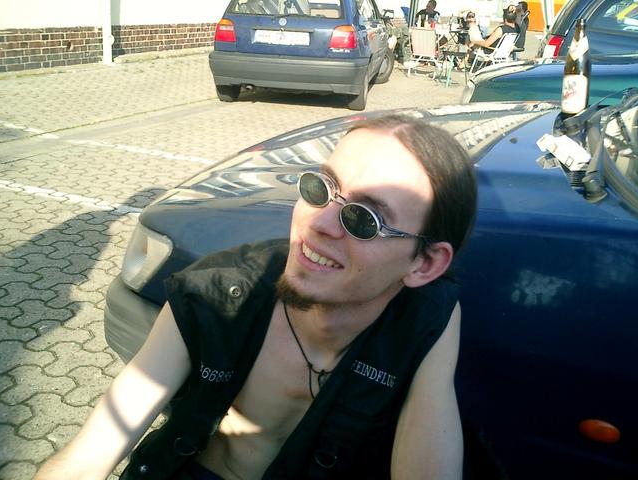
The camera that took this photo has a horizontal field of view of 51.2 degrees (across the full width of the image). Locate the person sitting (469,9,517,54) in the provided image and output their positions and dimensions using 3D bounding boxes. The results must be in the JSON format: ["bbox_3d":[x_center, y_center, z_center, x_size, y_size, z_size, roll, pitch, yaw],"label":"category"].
[{"bbox_3d":[2.928,-3.531,11.768,0.860,1.130,0.520,19,26,35],"label":"person sitting"}]

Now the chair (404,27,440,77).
[{"bbox_3d":[1.676,-3.040,10.812,0.530,0.750,0.580,6,21,7],"label":"chair"}]

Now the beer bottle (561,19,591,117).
[{"bbox_3d":[0.703,-0.465,1.804,0.070,0.258,0.070,3,19,18],"label":"beer bottle"}]

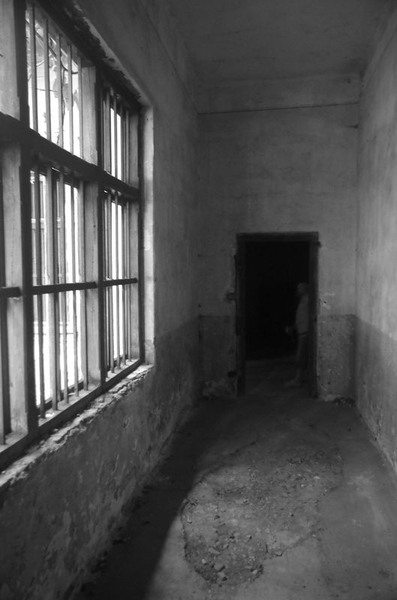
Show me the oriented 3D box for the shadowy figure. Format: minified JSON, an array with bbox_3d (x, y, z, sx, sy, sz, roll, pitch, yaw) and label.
[{"bbox_3d":[1.498,0.510,6.699,0.400,1.570,0.460,0,4,13],"label":"shadowy figure"}]

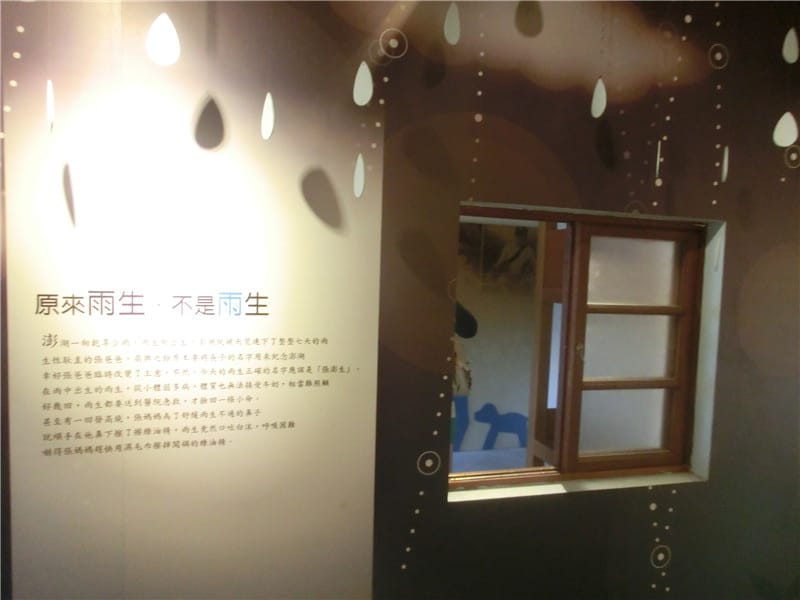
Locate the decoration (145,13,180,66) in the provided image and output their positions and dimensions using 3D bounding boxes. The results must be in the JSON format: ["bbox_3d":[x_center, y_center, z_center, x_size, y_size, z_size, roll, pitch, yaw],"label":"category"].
[{"bbox_3d":[-0.559,-0.616,1.310,0.073,0.116,0.006,1,4,-11],"label":"decoration"}]

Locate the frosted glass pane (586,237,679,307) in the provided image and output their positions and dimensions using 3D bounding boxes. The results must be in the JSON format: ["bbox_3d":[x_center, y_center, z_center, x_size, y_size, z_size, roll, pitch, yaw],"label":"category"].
[{"bbox_3d":[0.867,-0.102,2.085,0.372,0.253,0.008,1,4,-16],"label":"frosted glass pane"}]

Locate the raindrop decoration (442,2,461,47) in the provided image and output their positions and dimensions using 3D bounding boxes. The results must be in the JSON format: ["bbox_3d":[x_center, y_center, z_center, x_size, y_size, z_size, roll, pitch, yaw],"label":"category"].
[{"bbox_3d":[0.148,-0.762,1.532,0.073,0.116,0.006,-1,5,-38],"label":"raindrop decoration"}]

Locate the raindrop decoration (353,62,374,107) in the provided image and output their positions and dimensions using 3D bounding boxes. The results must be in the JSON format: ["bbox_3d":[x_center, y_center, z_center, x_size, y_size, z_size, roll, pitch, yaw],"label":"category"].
[{"bbox_3d":[-0.097,-0.569,1.460,0.073,0.116,0.006,4,5,36],"label":"raindrop decoration"}]

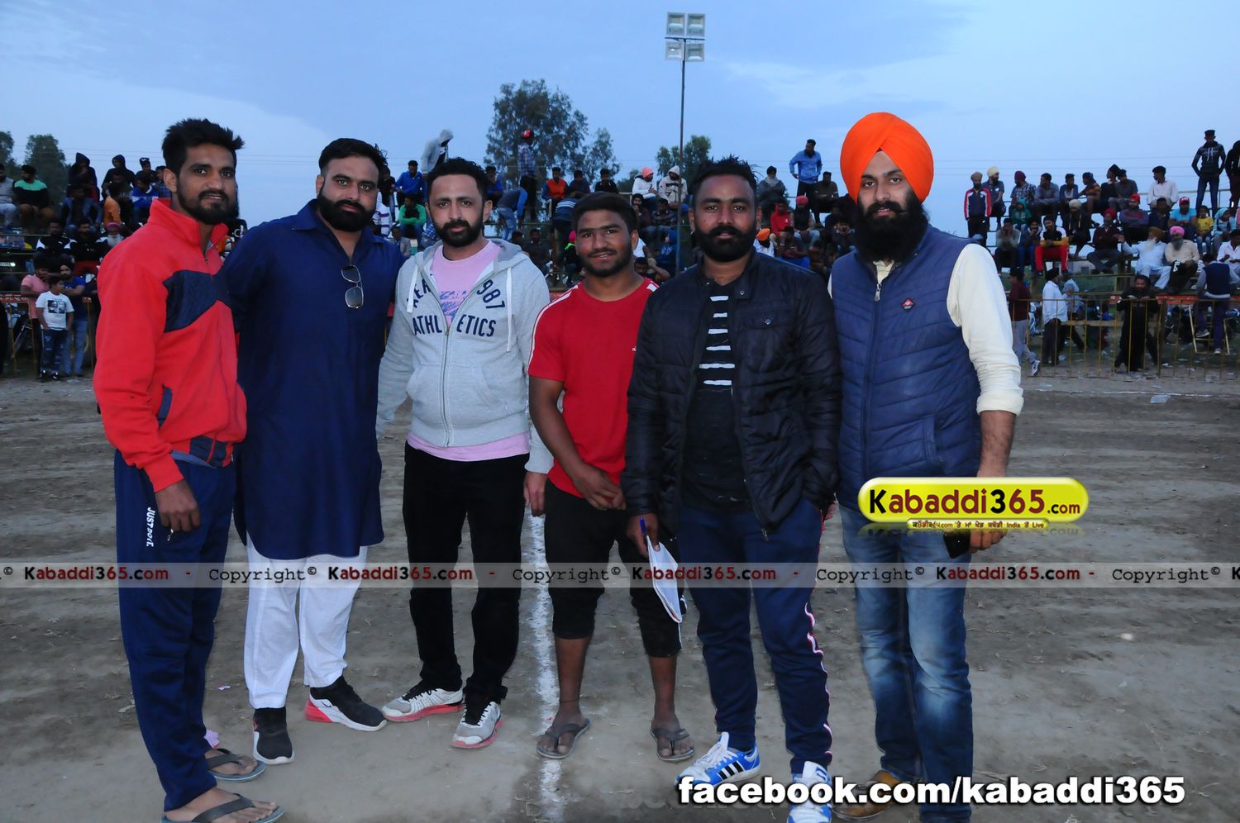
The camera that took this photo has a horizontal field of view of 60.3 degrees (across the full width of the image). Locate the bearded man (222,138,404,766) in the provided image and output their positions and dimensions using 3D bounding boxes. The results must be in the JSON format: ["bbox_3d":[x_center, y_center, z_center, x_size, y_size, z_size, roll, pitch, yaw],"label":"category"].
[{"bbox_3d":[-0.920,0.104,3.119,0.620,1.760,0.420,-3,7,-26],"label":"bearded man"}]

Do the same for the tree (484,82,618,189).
[{"bbox_3d":[-2.858,-8.738,44.565,5.600,10.050,5.600,0,6,0],"label":"tree"}]

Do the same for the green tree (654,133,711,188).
[{"bbox_3d":[2.737,-7.938,46.452,3.200,8.040,3.200,0,6,0],"label":"green tree"}]

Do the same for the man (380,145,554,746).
[{"bbox_3d":[-0.480,0.115,3.201,0.560,1.720,0.420,2,6,14],"label":"man"}]

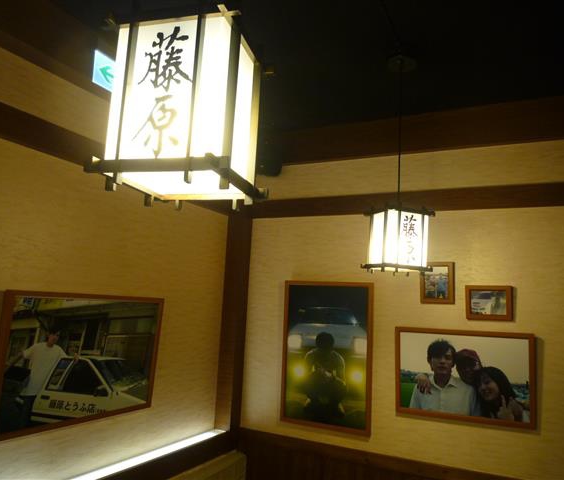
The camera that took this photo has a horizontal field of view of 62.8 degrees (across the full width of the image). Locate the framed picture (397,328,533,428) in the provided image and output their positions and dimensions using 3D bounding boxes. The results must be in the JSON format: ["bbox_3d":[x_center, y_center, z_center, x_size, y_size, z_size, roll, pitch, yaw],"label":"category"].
[{"bbox_3d":[0.879,0.662,2.257,0.628,0.429,0.030,-1,-9,26],"label":"framed picture"}]

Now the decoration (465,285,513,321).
[{"bbox_3d":[1.009,0.309,2.255,0.206,0.164,0.025,-1,-9,26],"label":"decoration"}]

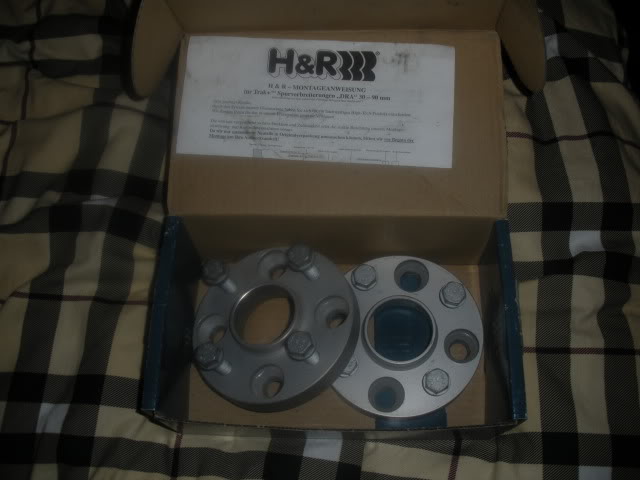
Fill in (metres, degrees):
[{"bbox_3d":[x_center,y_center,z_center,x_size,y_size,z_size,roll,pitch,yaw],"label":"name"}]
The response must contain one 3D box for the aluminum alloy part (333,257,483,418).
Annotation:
[{"bbox_3d":[0.061,0.073,0.522,0.131,0.030,0.131,0,64,5],"label":"aluminum alloy part"}]

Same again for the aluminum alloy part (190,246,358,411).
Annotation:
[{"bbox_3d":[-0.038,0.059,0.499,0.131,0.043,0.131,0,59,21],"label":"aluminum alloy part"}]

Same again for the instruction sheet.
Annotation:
[{"bbox_3d":[-0.002,-0.108,0.515,0.210,0.002,0.099,3,78,4],"label":"instruction sheet"}]

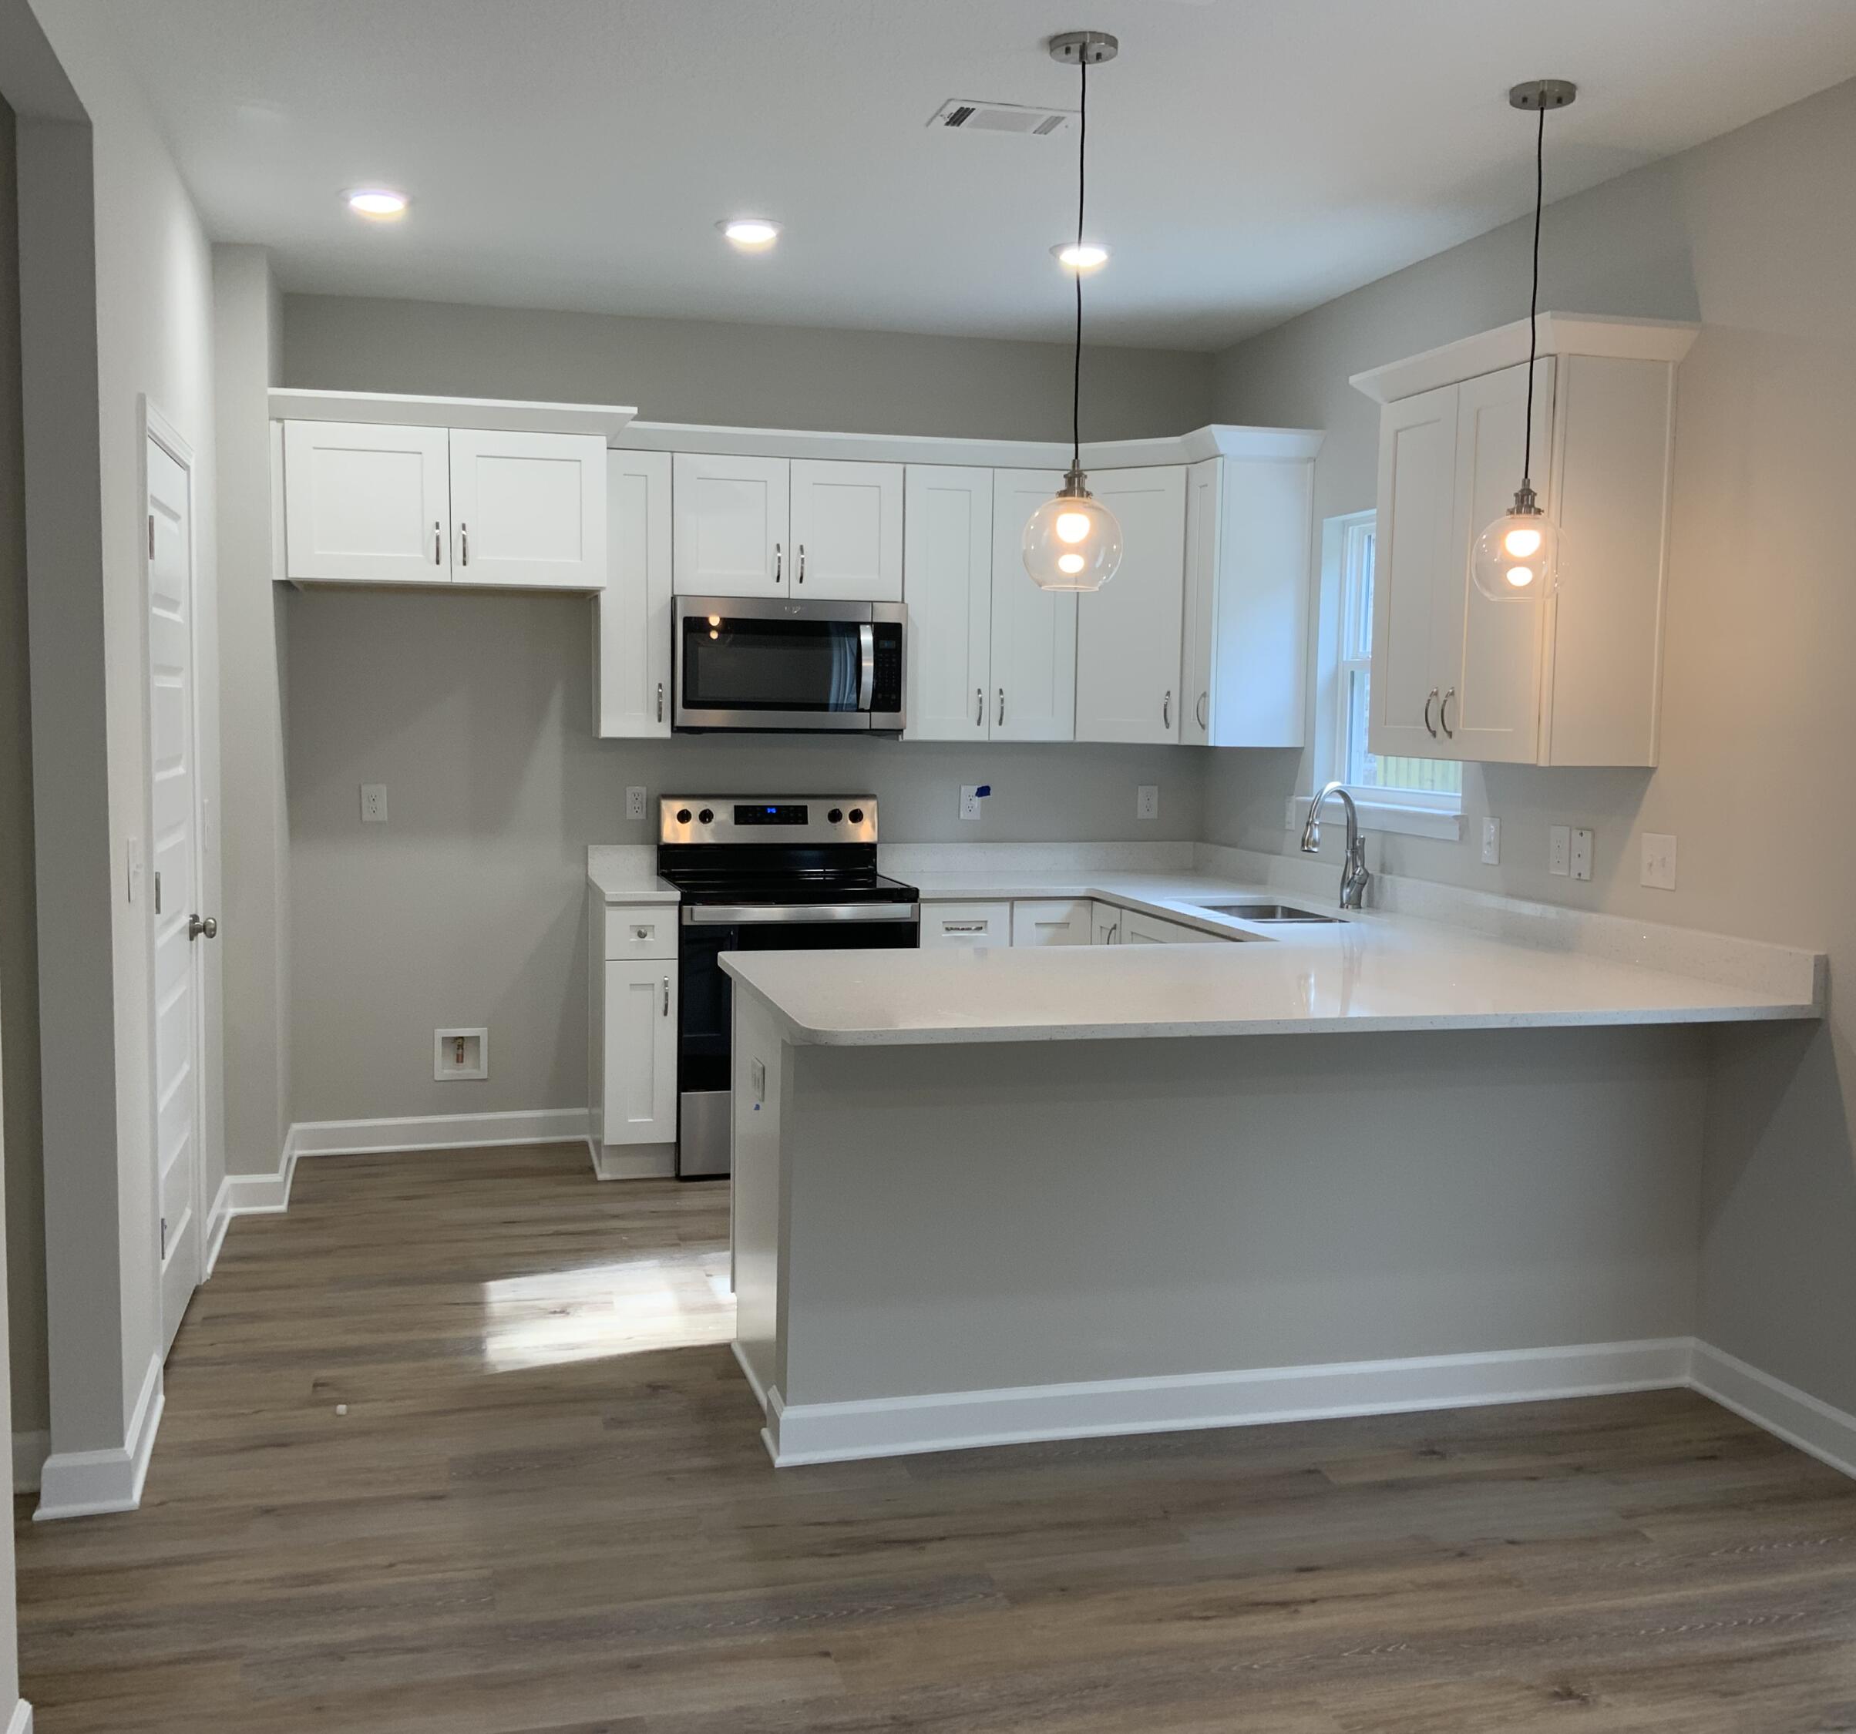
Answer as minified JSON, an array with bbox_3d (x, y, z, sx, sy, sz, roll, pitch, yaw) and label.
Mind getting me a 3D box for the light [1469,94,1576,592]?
[{"bbox_3d":[1.245,-1.071,3.993,0.200,1.032,0.200,-1,5,-15],"label":"light"}]

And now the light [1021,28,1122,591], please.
[{"bbox_3d":[0.293,-1.059,3.727,0.200,1.035,0.200,1,5,0],"label":"light"}]

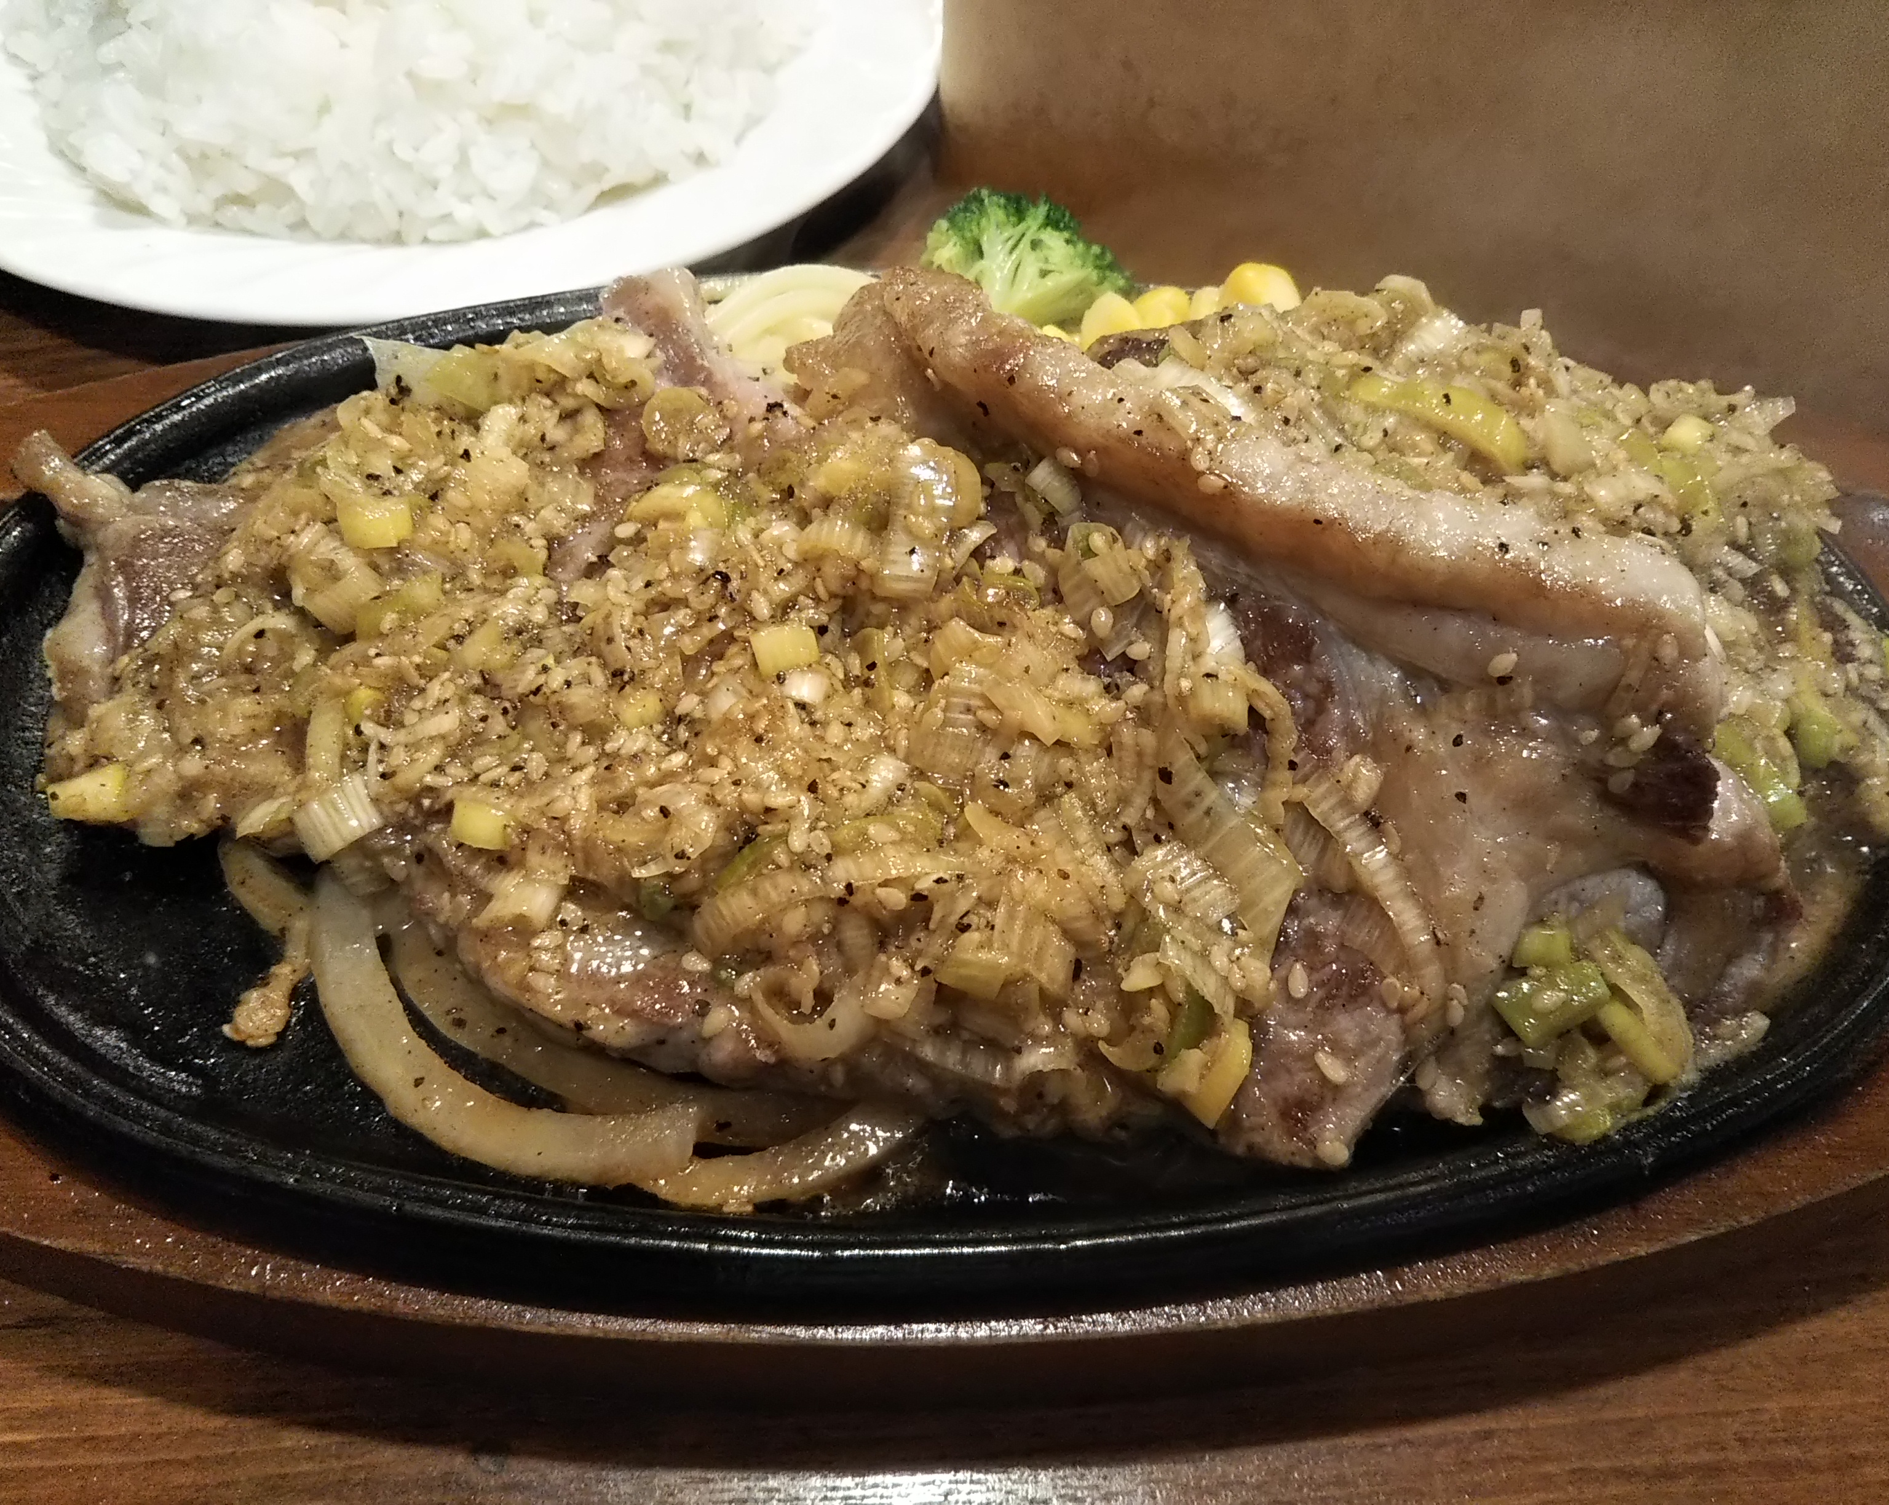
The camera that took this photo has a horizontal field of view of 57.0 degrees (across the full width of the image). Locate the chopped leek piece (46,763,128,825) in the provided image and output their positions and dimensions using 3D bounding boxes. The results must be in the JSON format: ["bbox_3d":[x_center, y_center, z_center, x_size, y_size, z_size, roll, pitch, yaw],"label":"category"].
[{"bbox_3d":[-0.103,0.005,0.210,0.010,0.006,0.005,0,47,0],"label":"chopped leek piece"}]

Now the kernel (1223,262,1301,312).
[{"bbox_3d":[0.047,-0.068,0.258,0.011,0.008,0.008,2,48,0],"label":"kernel"}]

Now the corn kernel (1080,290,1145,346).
[{"bbox_3d":[0.025,-0.064,0.258,0.009,0.009,0.007,2,48,0],"label":"corn kernel"}]

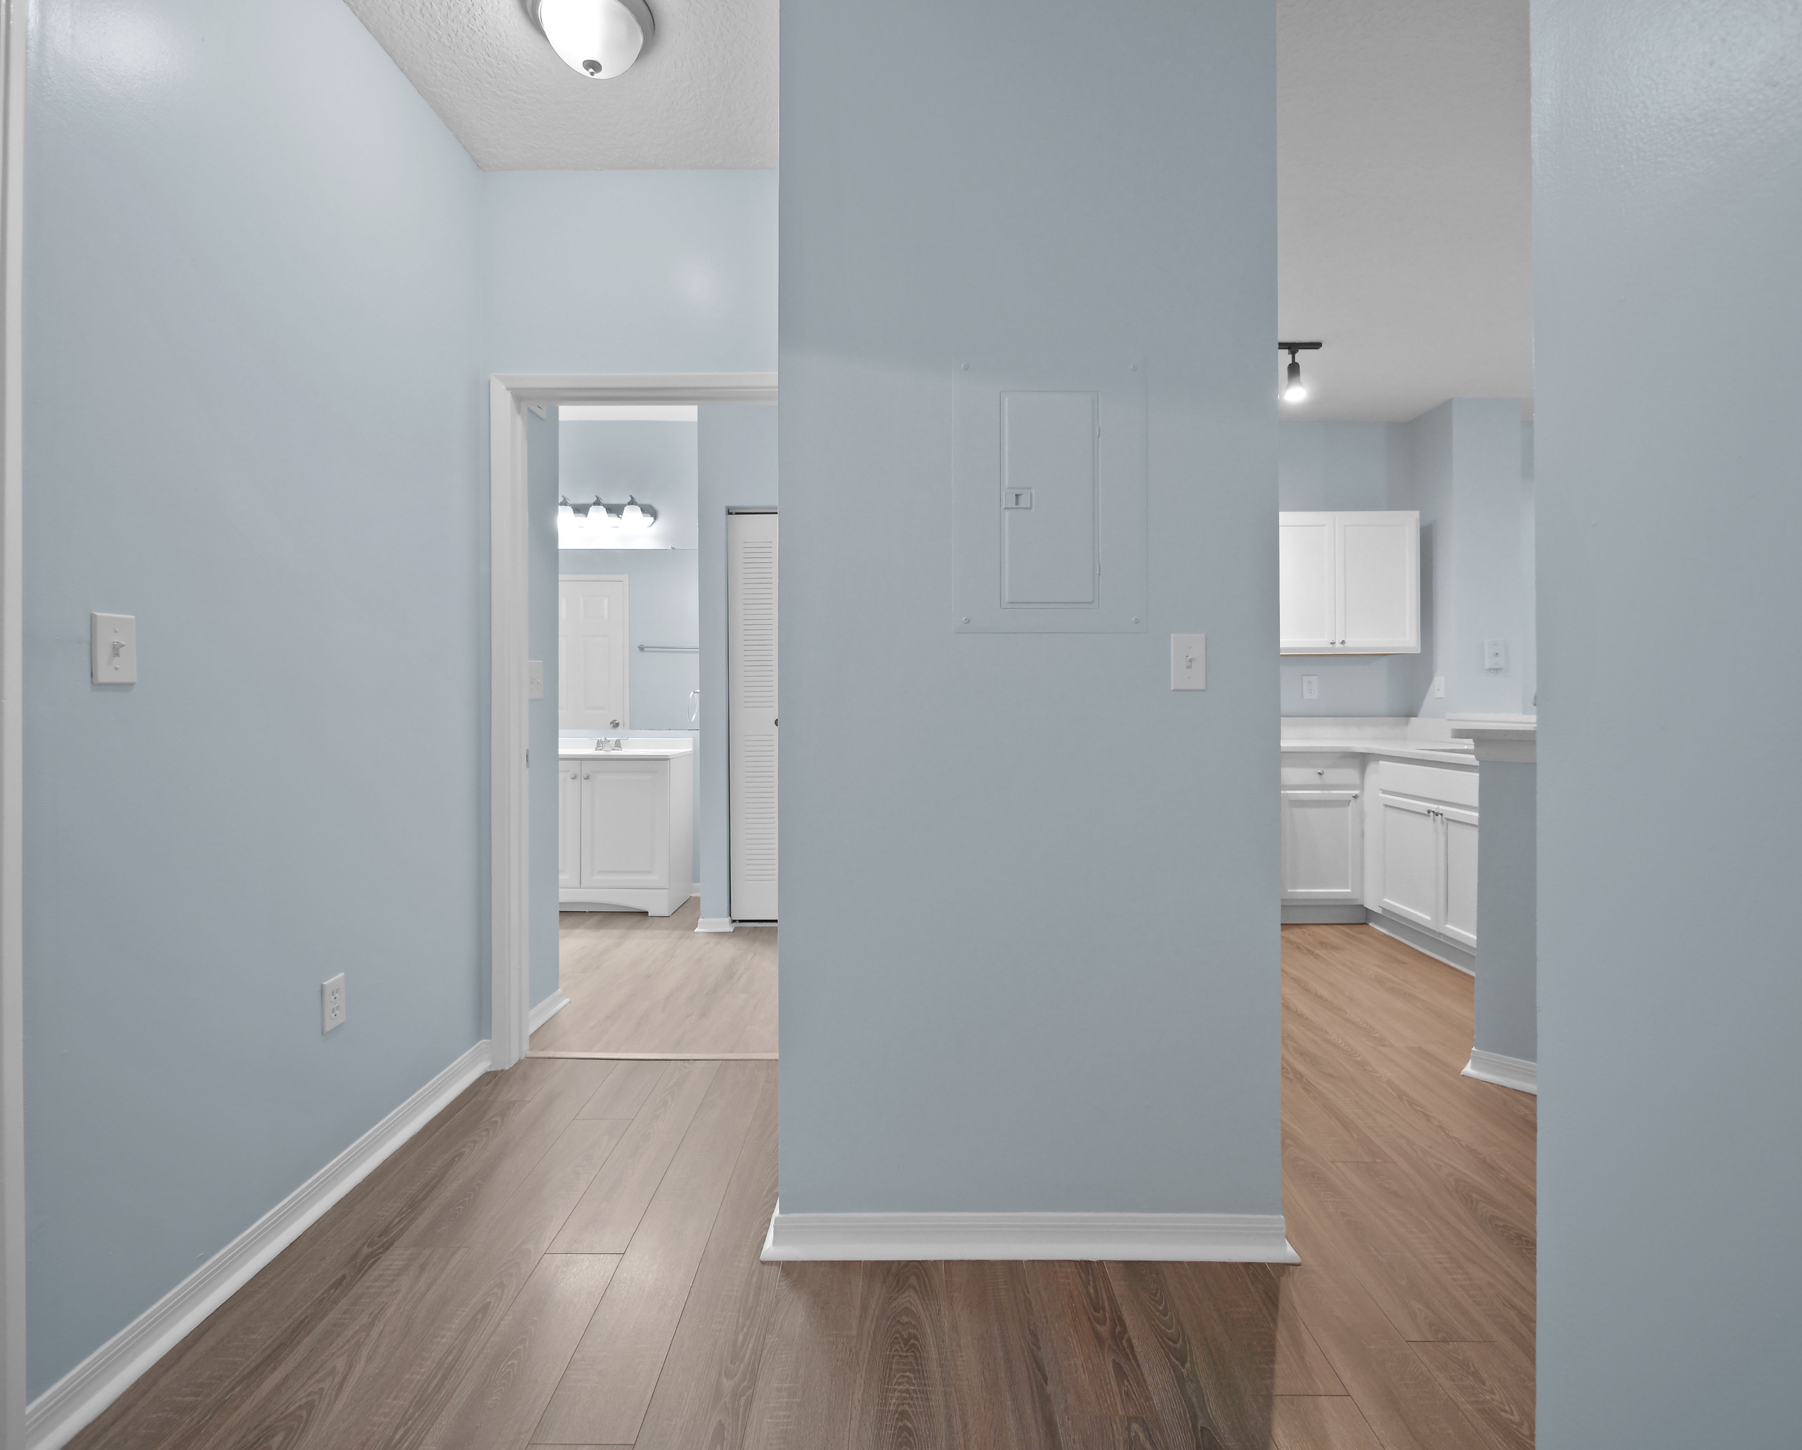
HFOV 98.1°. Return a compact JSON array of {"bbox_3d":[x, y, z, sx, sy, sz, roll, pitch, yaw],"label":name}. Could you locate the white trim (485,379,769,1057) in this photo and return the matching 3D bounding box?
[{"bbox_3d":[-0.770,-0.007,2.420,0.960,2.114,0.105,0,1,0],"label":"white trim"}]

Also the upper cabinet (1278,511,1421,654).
[{"bbox_3d":[2.355,-0.761,4.330,0.850,0.757,0.325,0,1,0],"label":"upper cabinet"}]

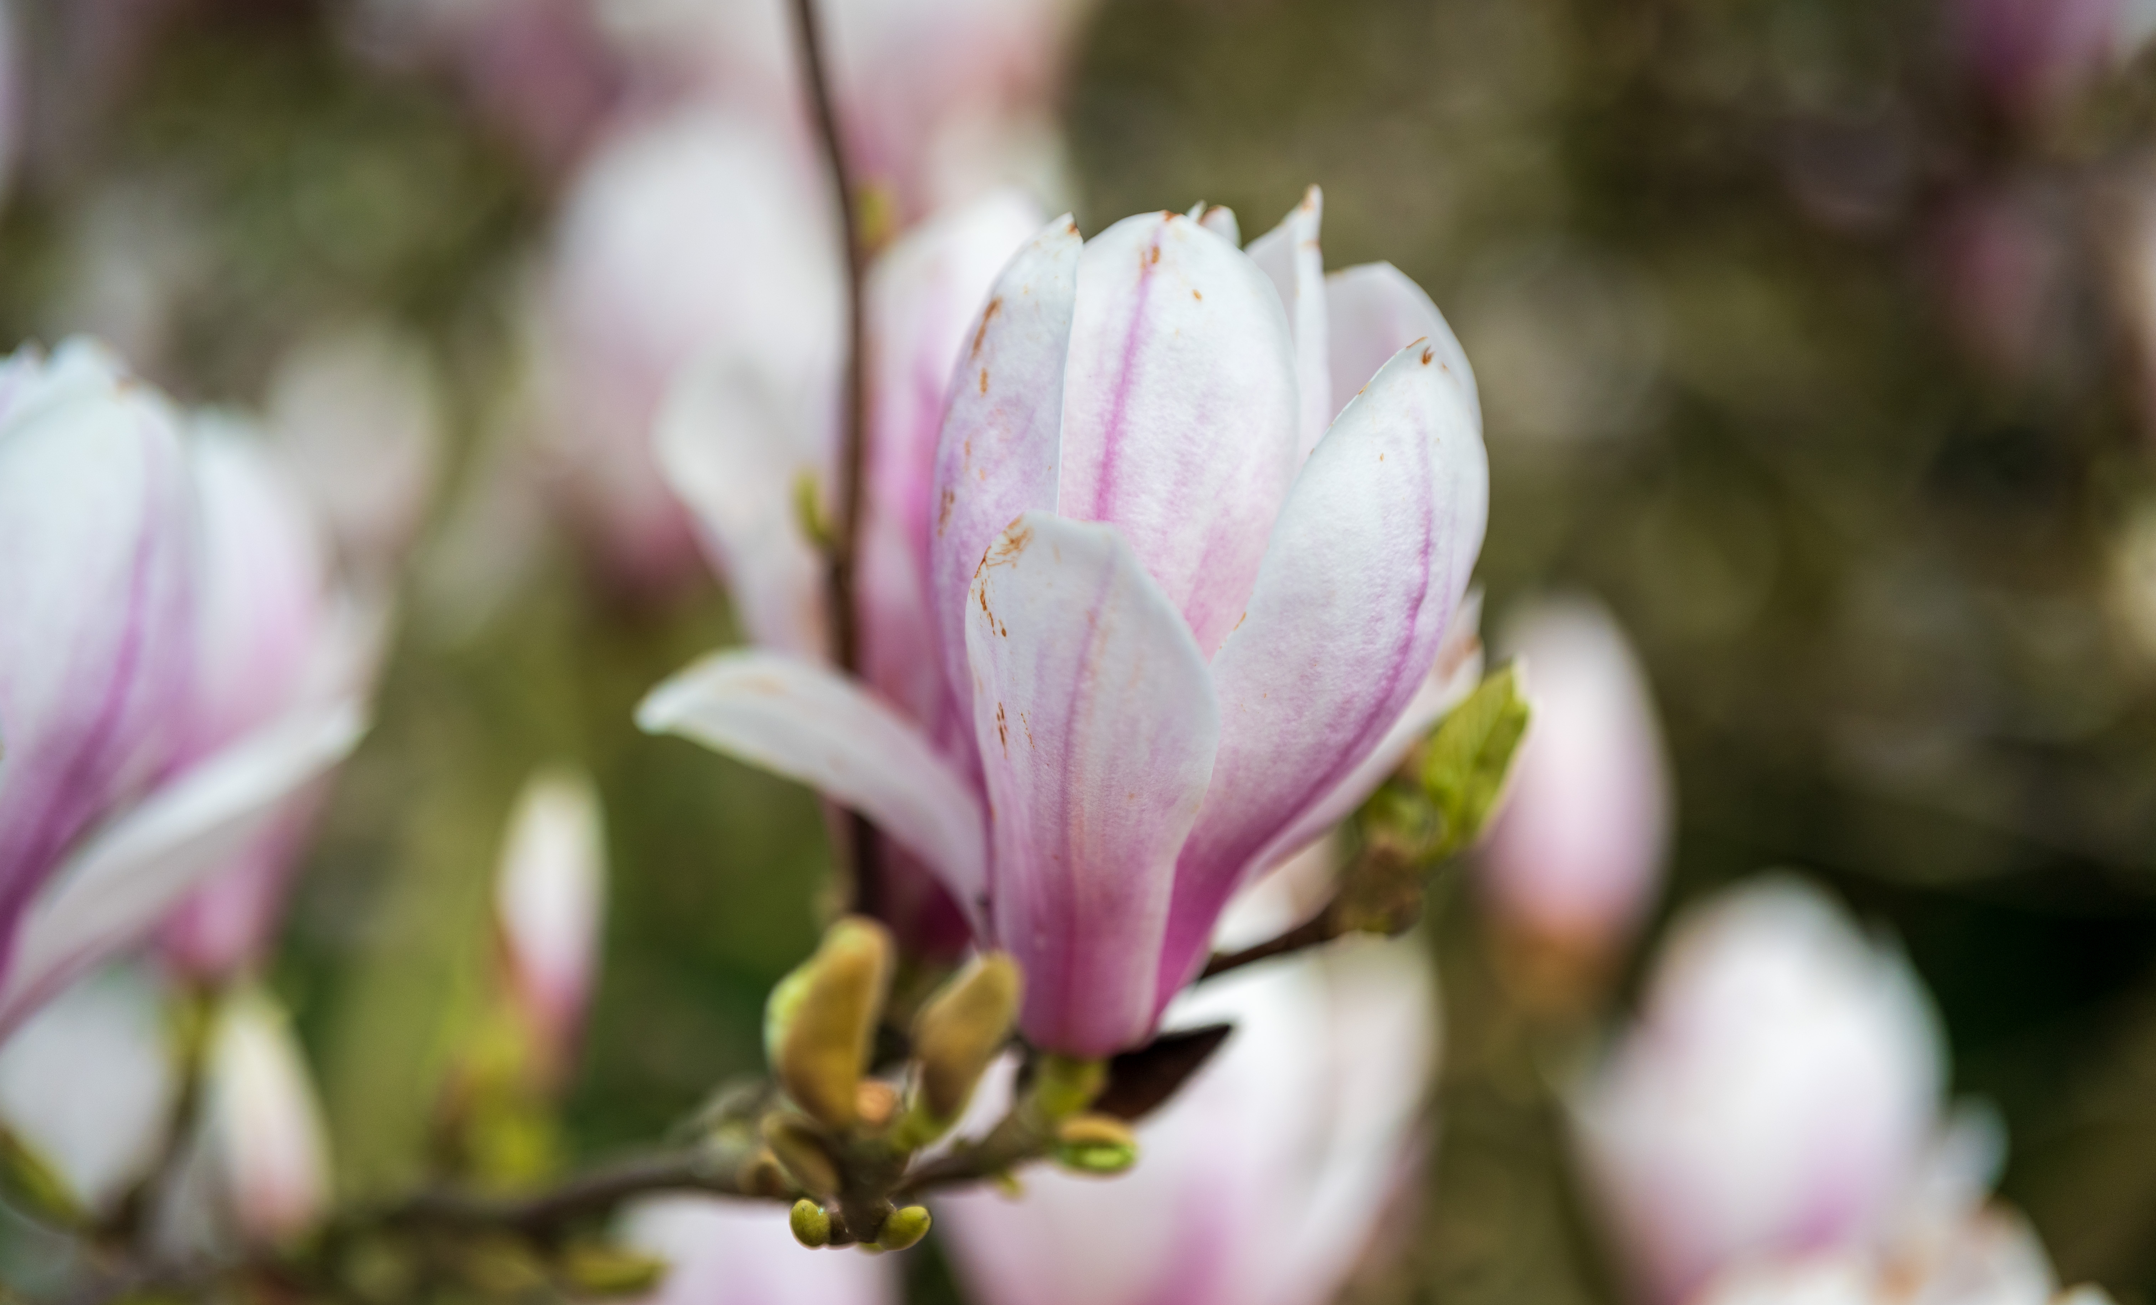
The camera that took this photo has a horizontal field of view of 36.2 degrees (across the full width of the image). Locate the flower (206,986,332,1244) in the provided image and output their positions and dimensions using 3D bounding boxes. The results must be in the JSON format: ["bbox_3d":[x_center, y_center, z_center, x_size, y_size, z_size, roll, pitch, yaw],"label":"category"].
[{"bbox_3d":[-0.123,0.070,0.500,0.015,0.037,0.015,-13,3,0],"label":"flower"}]

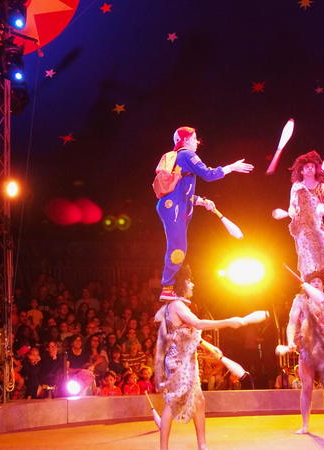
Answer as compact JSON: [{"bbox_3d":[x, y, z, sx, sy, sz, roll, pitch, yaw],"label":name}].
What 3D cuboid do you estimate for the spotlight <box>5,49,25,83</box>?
[{"bbox_3d":[-1.982,-2.158,8.800,0.280,0.450,0.300,0,0,-27],"label":"spotlight"}]

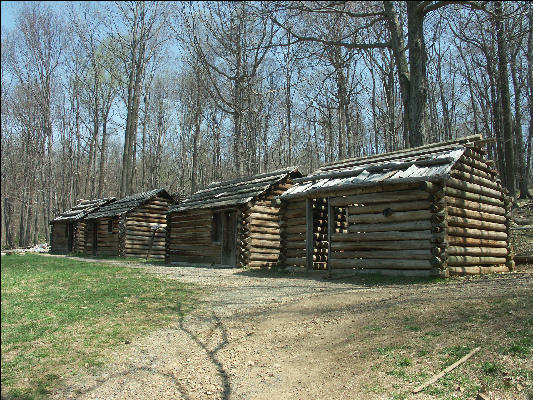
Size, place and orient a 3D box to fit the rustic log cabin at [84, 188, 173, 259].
[{"bbox_3d":[-7.150,1.440,24.200,4.400,3.500,5.200,6,-9,-41],"label":"rustic log cabin"}]

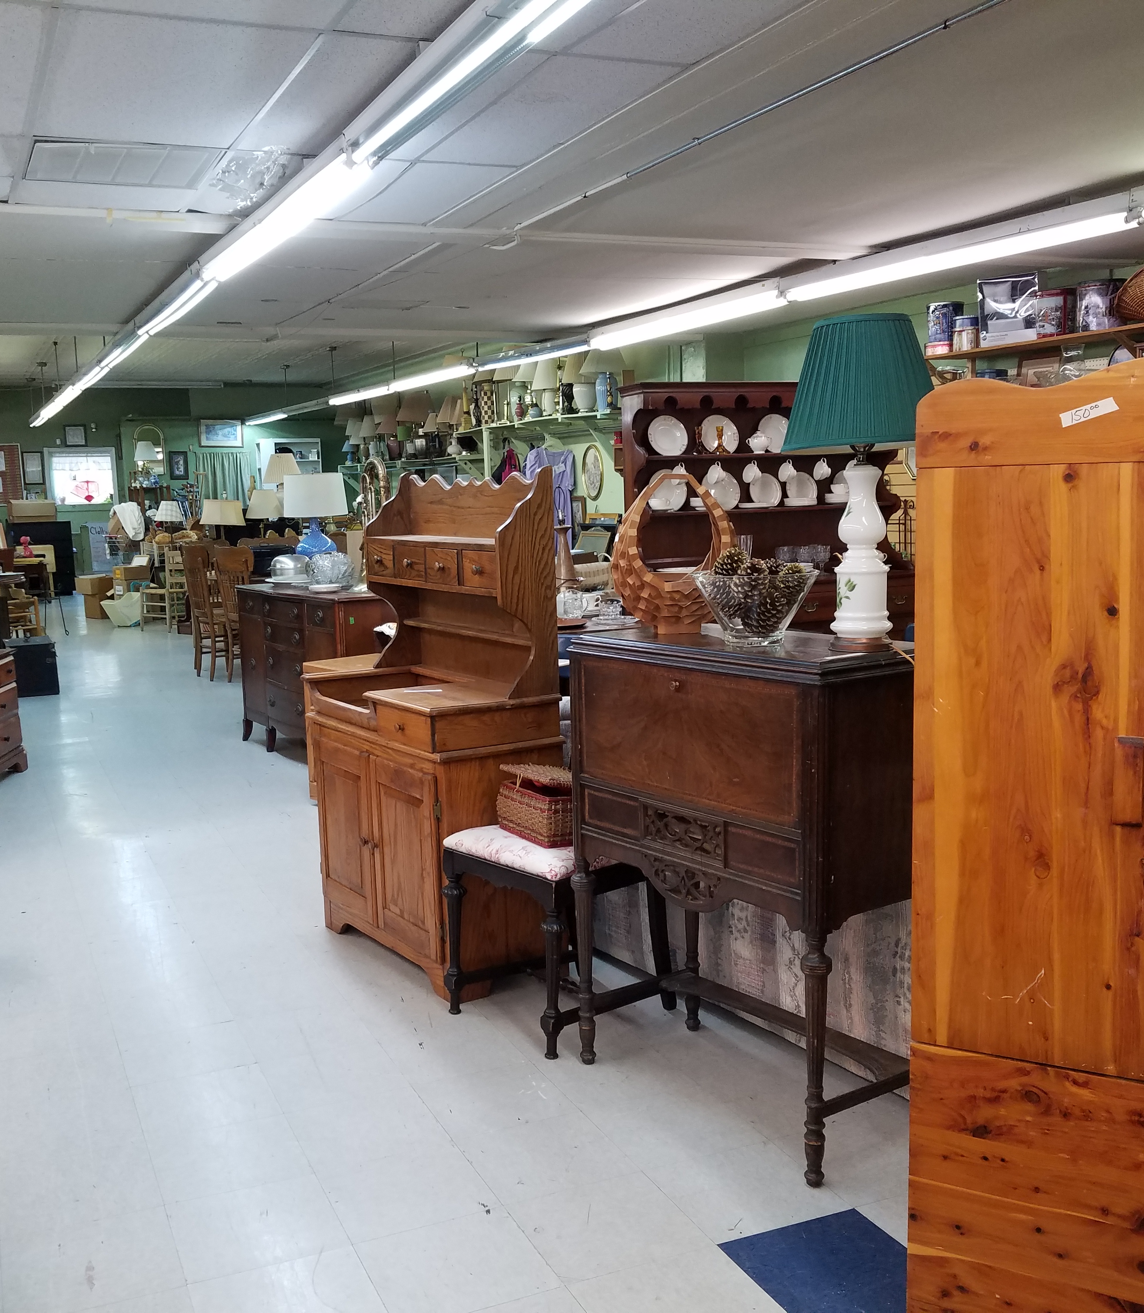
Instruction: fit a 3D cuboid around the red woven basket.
[{"bbox_3d":[-0.039,0.369,3.387,0.200,0.165,0.250,-7,9,-33],"label":"red woven basket"}]

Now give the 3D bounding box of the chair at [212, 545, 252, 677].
[{"bbox_3d":[-2.329,-0.331,9.827,0.440,1.020,0.520,4,9,35],"label":"chair"}]

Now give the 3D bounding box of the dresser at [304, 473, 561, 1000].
[{"bbox_3d":[-0.439,0.186,3.998,0.425,1.448,0.860,-7,9,-34],"label":"dresser"}]

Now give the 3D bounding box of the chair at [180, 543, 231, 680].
[{"bbox_3d":[-2.692,-0.359,10.190,0.520,1.030,0.440,-8,10,-41],"label":"chair"}]

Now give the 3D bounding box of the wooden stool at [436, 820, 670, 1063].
[{"bbox_3d":[-0.033,0.723,3.540,0.460,0.486,0.430,-9,10,-42],"label":"wooden stool"}]

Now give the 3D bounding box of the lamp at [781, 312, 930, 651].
[{"bbox_3d":[0.605,-0.359,2.745,0.340,0.685,0.340,-2,8,0],"label":"lamp"}]

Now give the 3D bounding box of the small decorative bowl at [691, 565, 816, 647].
[{"bbox_3d":[0.414,-0.111,2.931,0.280,0.156,0.280,-2,8,0],"label":"small decorative bowl"}]

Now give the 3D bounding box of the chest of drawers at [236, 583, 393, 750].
[{"bbox_3d":[-1.262,0.088,7.004,0.520,0.900,1.400,-7,9,-33],"label":"chest of drawers"}]

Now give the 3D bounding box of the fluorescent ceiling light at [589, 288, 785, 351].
[{"bbox_3d":[0.709,-2.220,8.727,0.120,0.090,2.440,-5,8,-25],"label":"fluorescent ceiling light"}]

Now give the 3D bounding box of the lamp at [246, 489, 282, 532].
[{"bbox_3d":[-2.836,-1.213,12.143,0.330,0.637,0.330,-8,10,-42],"label":"lamp"}]

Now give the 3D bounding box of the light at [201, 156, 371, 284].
[{"bbox_3d":[-1.186,-1.678,5.206,0.120,0.090,2.440,-5,8,-25],"label":"light"}]

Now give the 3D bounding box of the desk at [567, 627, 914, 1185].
[{"bbox_3d":[0.395,0.495,2.985,0.385,1.055,0.785,-7,10,-37],"label":"desk"}]

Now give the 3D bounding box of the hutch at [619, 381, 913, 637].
[{"bbox_3d":[1.119,-0.530,7.263,1.670,1.920,0.460,-5,8,-24],"label":"hutch"}]

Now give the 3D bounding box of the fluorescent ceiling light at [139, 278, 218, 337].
[{"bbox_3d":[-2.255,-1.966,7.481,0.120,0.090,2.440,-5,8,-25],"label":"fluorescent ceiling light"}]

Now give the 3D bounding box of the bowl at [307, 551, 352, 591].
[{"bbox_3d":[-1.316,-0.465,7.150,0.240,0.195,0.240,-2,8,0],"label":"bowl"}]

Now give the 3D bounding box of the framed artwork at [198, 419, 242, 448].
[{"bbox_3d":[-5.575,-3.556,20.917,0.690,0.440,0.040,-5,8,-24],"label":"framed artwork"}]

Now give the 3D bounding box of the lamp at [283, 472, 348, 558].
[{"bbox_3d":[-1.452,-0.719,7.363,0.365,0.615,0.365,-5,8,-24],"label":"lamp"}]

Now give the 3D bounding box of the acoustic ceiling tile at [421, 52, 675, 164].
[{"bbox_3d":[-0.113,-1.678,4.089,0.385,0.020,1.220,-5,8,-24],"label":"acoustic ceiling tile"}]

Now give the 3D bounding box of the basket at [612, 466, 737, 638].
[{"bbox_3d":[0.251,-0.257,3.174,0.310,0.394,0.240,-2,8,0],"label":"basket"}]

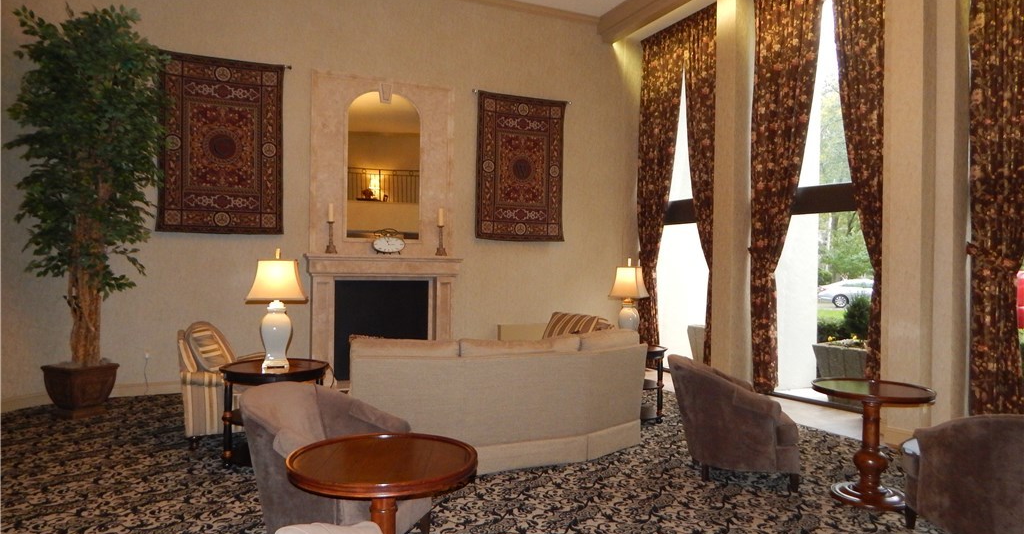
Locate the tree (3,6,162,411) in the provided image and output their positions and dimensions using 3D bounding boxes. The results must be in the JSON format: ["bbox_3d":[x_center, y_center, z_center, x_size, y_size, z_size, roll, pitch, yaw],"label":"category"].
[{"bbox_3d":[-3.829,-0.517,5.969,1.300,3.680,1.250,1,0,-25],"label":"tree"}]

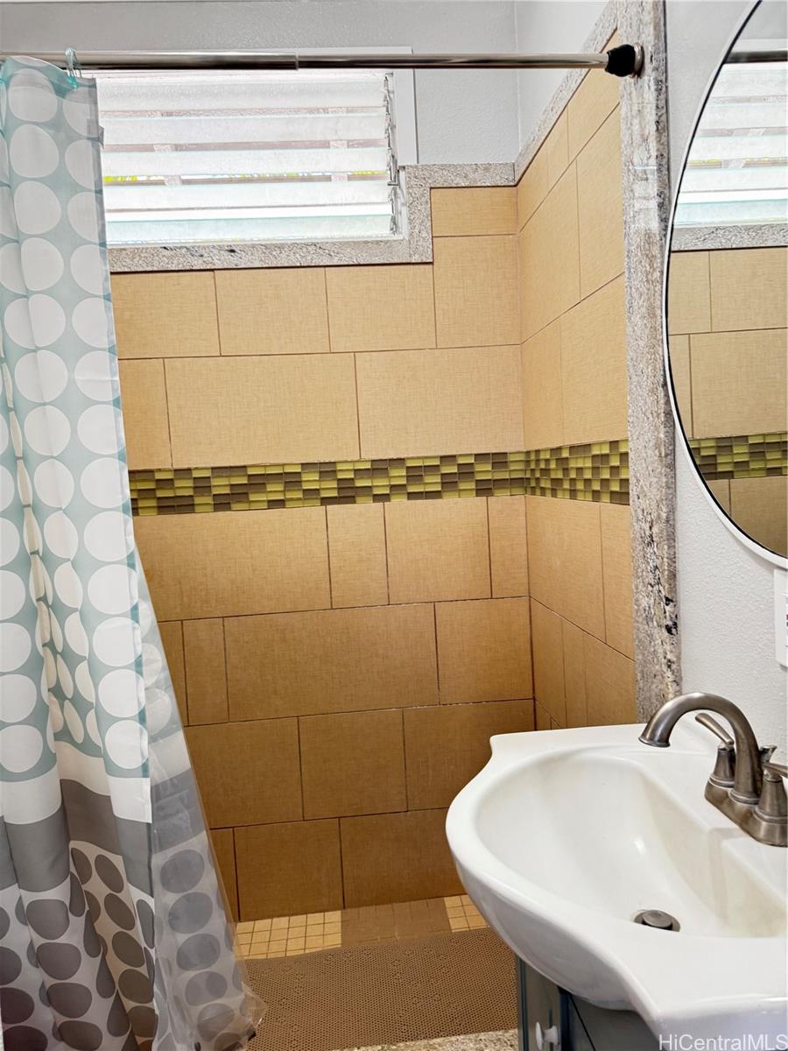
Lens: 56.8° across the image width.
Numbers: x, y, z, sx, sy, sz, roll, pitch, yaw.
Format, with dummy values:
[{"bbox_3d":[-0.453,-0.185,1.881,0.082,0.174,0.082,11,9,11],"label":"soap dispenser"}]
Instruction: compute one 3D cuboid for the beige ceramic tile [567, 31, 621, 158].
[{"bbox_3d":[0.403,-0.851,1.467,0.010,0.133,0.277,-3,4,-5],"label":"beige ceramic tile"}]

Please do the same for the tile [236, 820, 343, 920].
[{"bbox_3d":[-0.308,1.013,2.157,0.307,0.280,0.010,-3,4,-5],"label":"tile"}]

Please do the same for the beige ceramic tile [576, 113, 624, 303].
[{"bbox_3d":[0.418,-0.632,1.472,0.010,0.305,0.237,-3,4,-5],"label":"beige ceramic tile"}]

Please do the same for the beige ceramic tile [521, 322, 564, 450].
[{"bbox_3d":[0.396,-0.357,1.937,0.010,0.305,0.355,-3,4,-5],"label":"beige ceramic tile"}]

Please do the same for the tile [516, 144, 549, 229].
[{"bbox_3d":[0.367,-0.885,1.924,0.010,0.130,0.303,-3,4,-5],"label":"tile"}]

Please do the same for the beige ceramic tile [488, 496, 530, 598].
[{"bbox_3d":[0.339,0.064,2.147,0.113,0.300,0.010,-3,4,-5],"label":"beige ceramic tile"}]

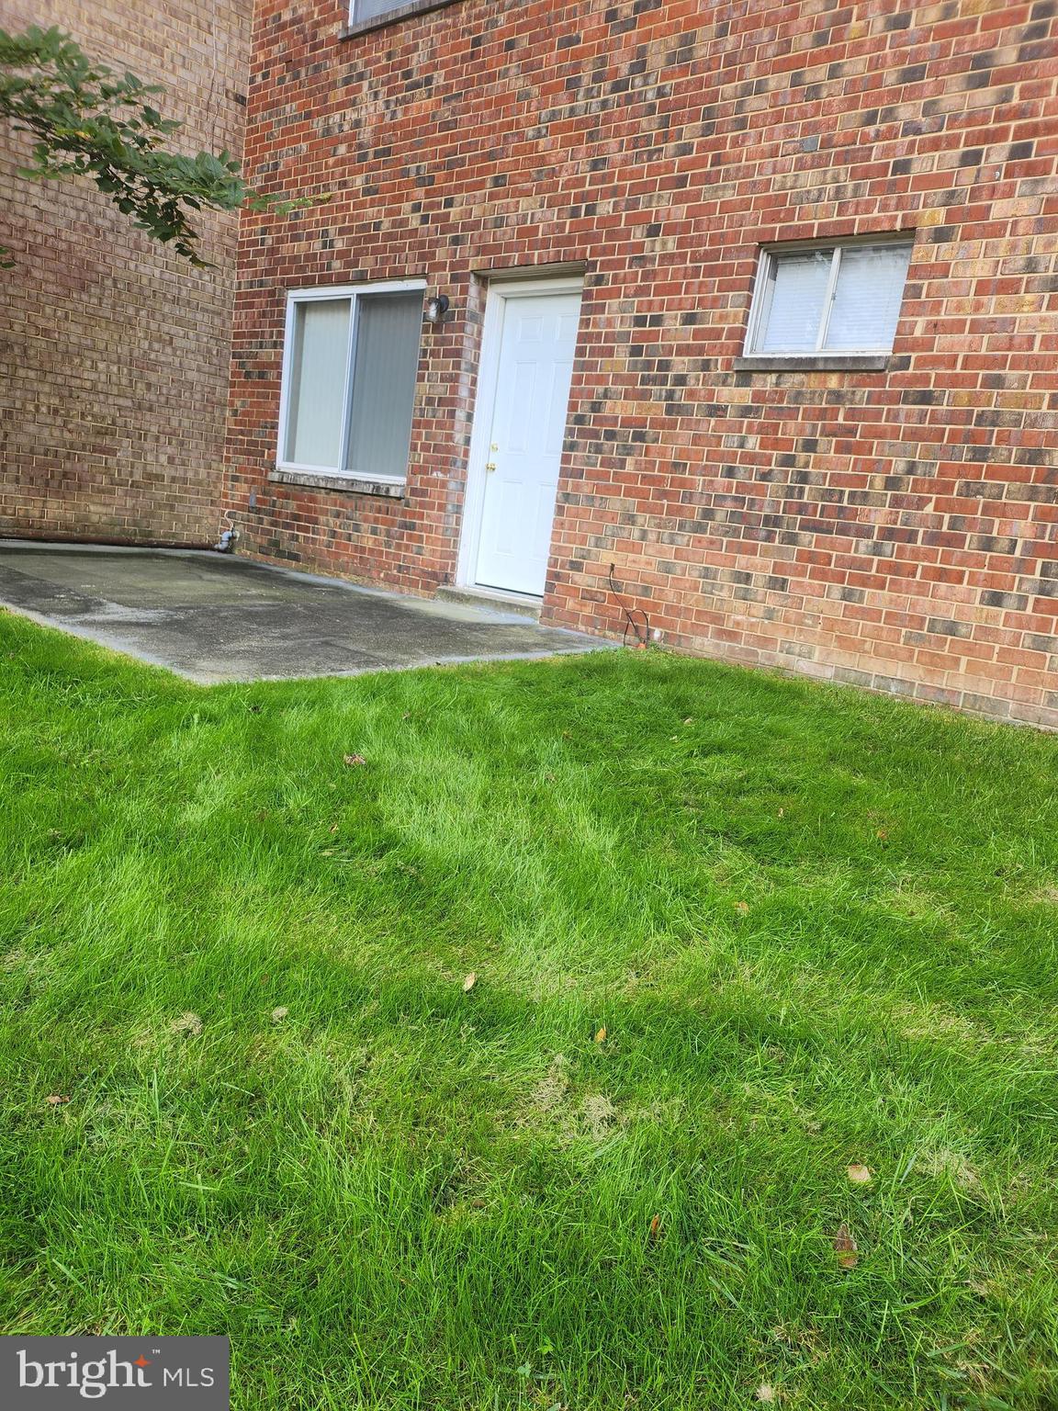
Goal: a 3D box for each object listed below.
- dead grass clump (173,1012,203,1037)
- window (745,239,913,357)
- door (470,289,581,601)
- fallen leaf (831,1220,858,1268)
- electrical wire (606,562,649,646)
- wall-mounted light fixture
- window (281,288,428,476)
[{"bbox_3d":[-0.732,0.683,2.098,0.066,0.032,0.060,4,12,-18],"label":"dead grass clump"},{"bbox_3d":[1.545,-2.133,5.123,0.860,0.575,0.090,17,15,40],"label":"window"},{"bbox_3d":[0.052,-1.768,6.732,0.905,1.995,0.055,17,15,40],"label":"door"},{"bbox_3d":[0.520,0.886,1.607,0.047,0.030,0.085,12,13,23],"label":"fallen leaf"},{"bbox_3d":[0.609,-0.604,5.980,0.330,0.470,0.090,17,15,40],"label":"electrical wire"},{"bbox_3d":[-0.657,-2.783,6.871,0.120,0.205,0.150,17,15,40],"label":"wall-mounted light fixture"},{"bbox_3d":[-1.462,-2.578,7.805,1.700,1.450,0.100,17,15,40],"label":"window"}]

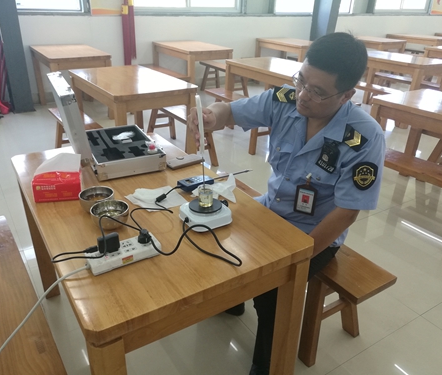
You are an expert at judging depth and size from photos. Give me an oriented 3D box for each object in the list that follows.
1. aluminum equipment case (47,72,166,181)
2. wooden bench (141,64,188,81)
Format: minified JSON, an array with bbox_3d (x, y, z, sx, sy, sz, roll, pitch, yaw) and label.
[{"bbox_3d":[-0.479,-0.276,1.622,0.365,0.338,0.434,-11,29,-25],"label":"aluminum equipment case"},{"bbox_3d":[-0.812,-1.472,5.697,0.340,0.445,1.155,-14,30,-30],"label":"wooden bench"}]

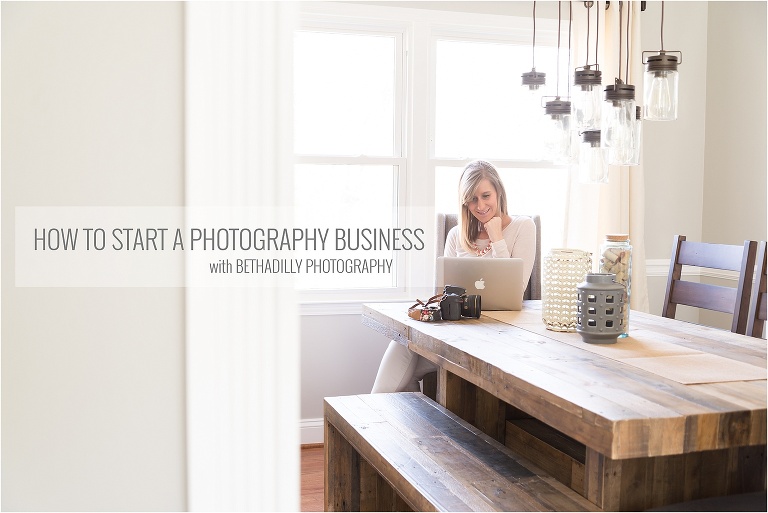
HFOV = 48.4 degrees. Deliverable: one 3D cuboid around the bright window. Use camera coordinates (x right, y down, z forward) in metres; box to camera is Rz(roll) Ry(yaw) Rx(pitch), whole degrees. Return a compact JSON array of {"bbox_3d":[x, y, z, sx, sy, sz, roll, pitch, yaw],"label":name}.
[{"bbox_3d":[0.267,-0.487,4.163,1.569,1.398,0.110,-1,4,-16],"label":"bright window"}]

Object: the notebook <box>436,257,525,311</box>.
[{"bbox_3d":[0.357,0.098,3.306,0.325,0.210,0.307,0,4,-2],"label":"notebook"}]

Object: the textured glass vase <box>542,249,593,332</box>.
[{"bbox_3d":[0.576,0.104,2.682,0.156,0.248,0.156,0,4,0],"label":"textured glass vase"}]

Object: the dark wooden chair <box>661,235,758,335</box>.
[{"bbox_3d":[1.034,0.444,3.247,0.540,1.020,0.465,-1,4,-16],"label":"dark wooden chair"}]

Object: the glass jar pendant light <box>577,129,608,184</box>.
[{"bbox_3d":[0.671,-0.322,2.730,0.097,0.168,0.097,0,4,0],"label":"glass jar pendant light"}]

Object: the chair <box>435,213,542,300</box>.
[{"bbox_3d":[0.487,0.367,3.746,0.495,1.110,0.620,0,4,-5],"label":"chair"}]

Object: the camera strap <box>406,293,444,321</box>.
[{"bbox_3d":[0.142,0.171,2.912,0.128,0.086,0.120,0,4,0],"label":"camera strap"}]

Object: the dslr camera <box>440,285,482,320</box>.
[{"bbox_3d":[0.278,0.159,3.045,0.153,0.121,0.140,1,4,4],"label":"dslr camera"}]

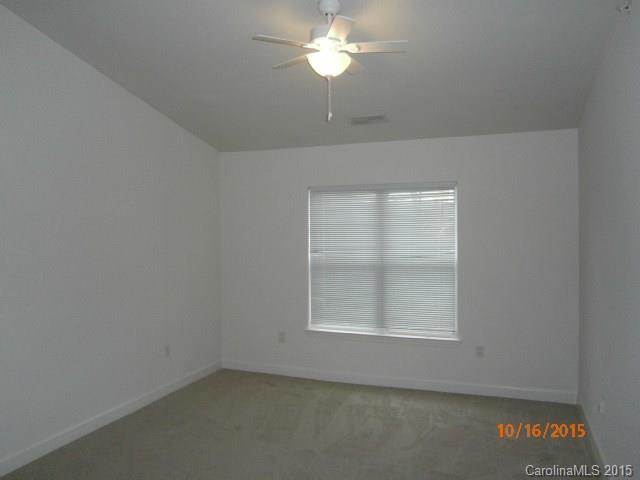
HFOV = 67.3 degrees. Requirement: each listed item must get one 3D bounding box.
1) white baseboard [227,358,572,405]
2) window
[{"bbox_3d":[0.570,1.413,4.825,3.600,0.104,0.020,0,1,20],"label":"white baseboard"},{"bbox_3d":[0.611,0.206,4.839,1.530,1.520,0.100,0,1,20],"label":"window"}]

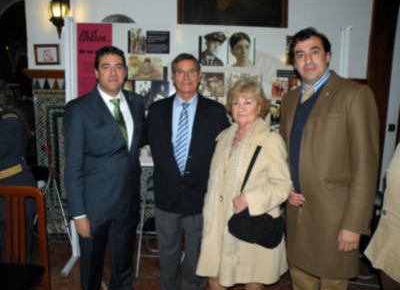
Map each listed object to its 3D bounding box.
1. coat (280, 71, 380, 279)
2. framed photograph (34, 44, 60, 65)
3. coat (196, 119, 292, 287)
[{"bbox_3d":[0.652,0.155,1.634,0.530,1.020,0.340,8,10,42],"label":"coat"},{"bbox_3d":[-1.518,-0.898,3.112,0.250,0.205,0.020,2,8,3],"label":"framed photograph"},{"bbox_3d":[0.243,0.309,1.737,0.500,0.910,0.350,6,9,33],"label":"coat"}]

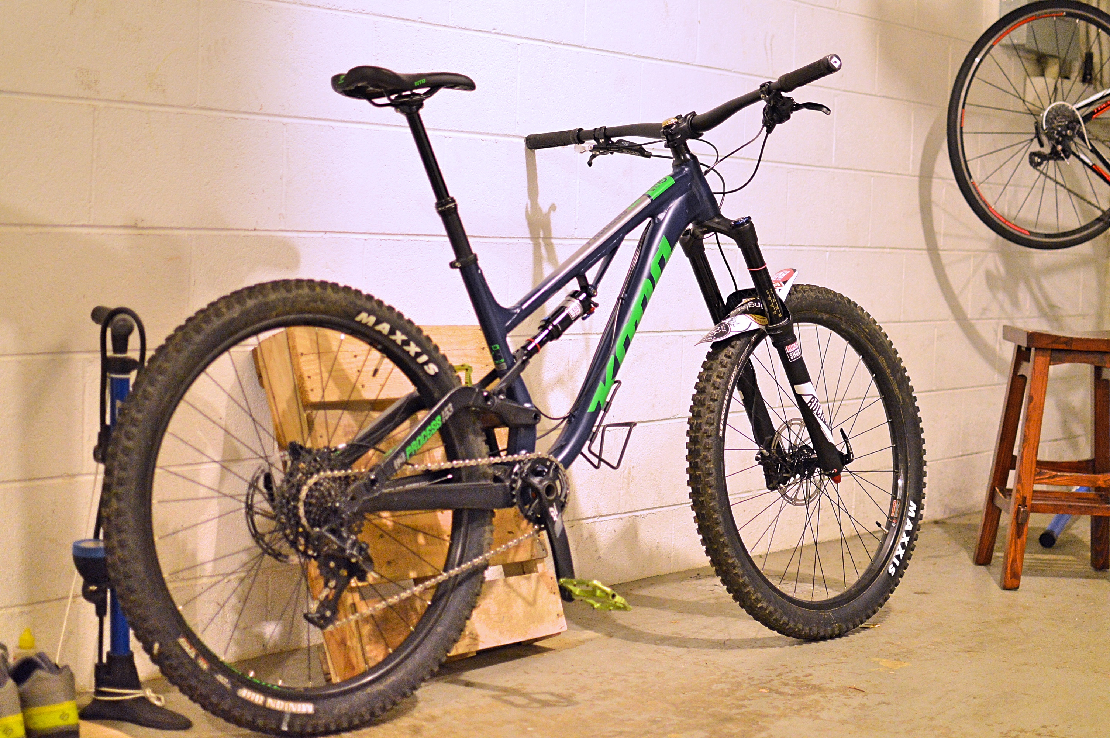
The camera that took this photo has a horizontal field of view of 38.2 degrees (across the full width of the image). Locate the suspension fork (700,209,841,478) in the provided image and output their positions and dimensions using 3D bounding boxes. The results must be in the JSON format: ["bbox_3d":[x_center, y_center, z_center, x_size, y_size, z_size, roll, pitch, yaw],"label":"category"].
[{"bbox_3d":[0.427,-0.040,3.215,0.185,0.590,0.125,-8,20,48],"label":"suspension fork"}]

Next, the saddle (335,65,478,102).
[{"bbox_3d":[-0.241,-0.481,2.682,0.275,0.065,0.145,-2,-4,-41],"label":"saddle"}]

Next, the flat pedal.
[{"bbox_3d":[0.073,0.373,2.655,0.100,0.022,0.100,40,-29,-31],"label":"flat pedal"}]

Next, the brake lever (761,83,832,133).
[{"bbox_3d":[0.417,-0.476,2.895,0.175,0.052,0.100,-8,-44,48],"label":"brake lever"}]

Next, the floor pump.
[{"bbox_3d":[-0.678,0.224,2.525,0.200,0.645,0.190,3,5,9],"label":"floor pump"}]

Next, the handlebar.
[{"bbox_3d":[0.227,-0.482,3.093,0.085,0.070,0.800,-2,-4,-41],"label":"handlebar"}]

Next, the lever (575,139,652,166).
[{"bbox_3d":[0.107,-0.445,3.251,0.100,0.052,0.175,37,-28,-32],"label":"lever"}]

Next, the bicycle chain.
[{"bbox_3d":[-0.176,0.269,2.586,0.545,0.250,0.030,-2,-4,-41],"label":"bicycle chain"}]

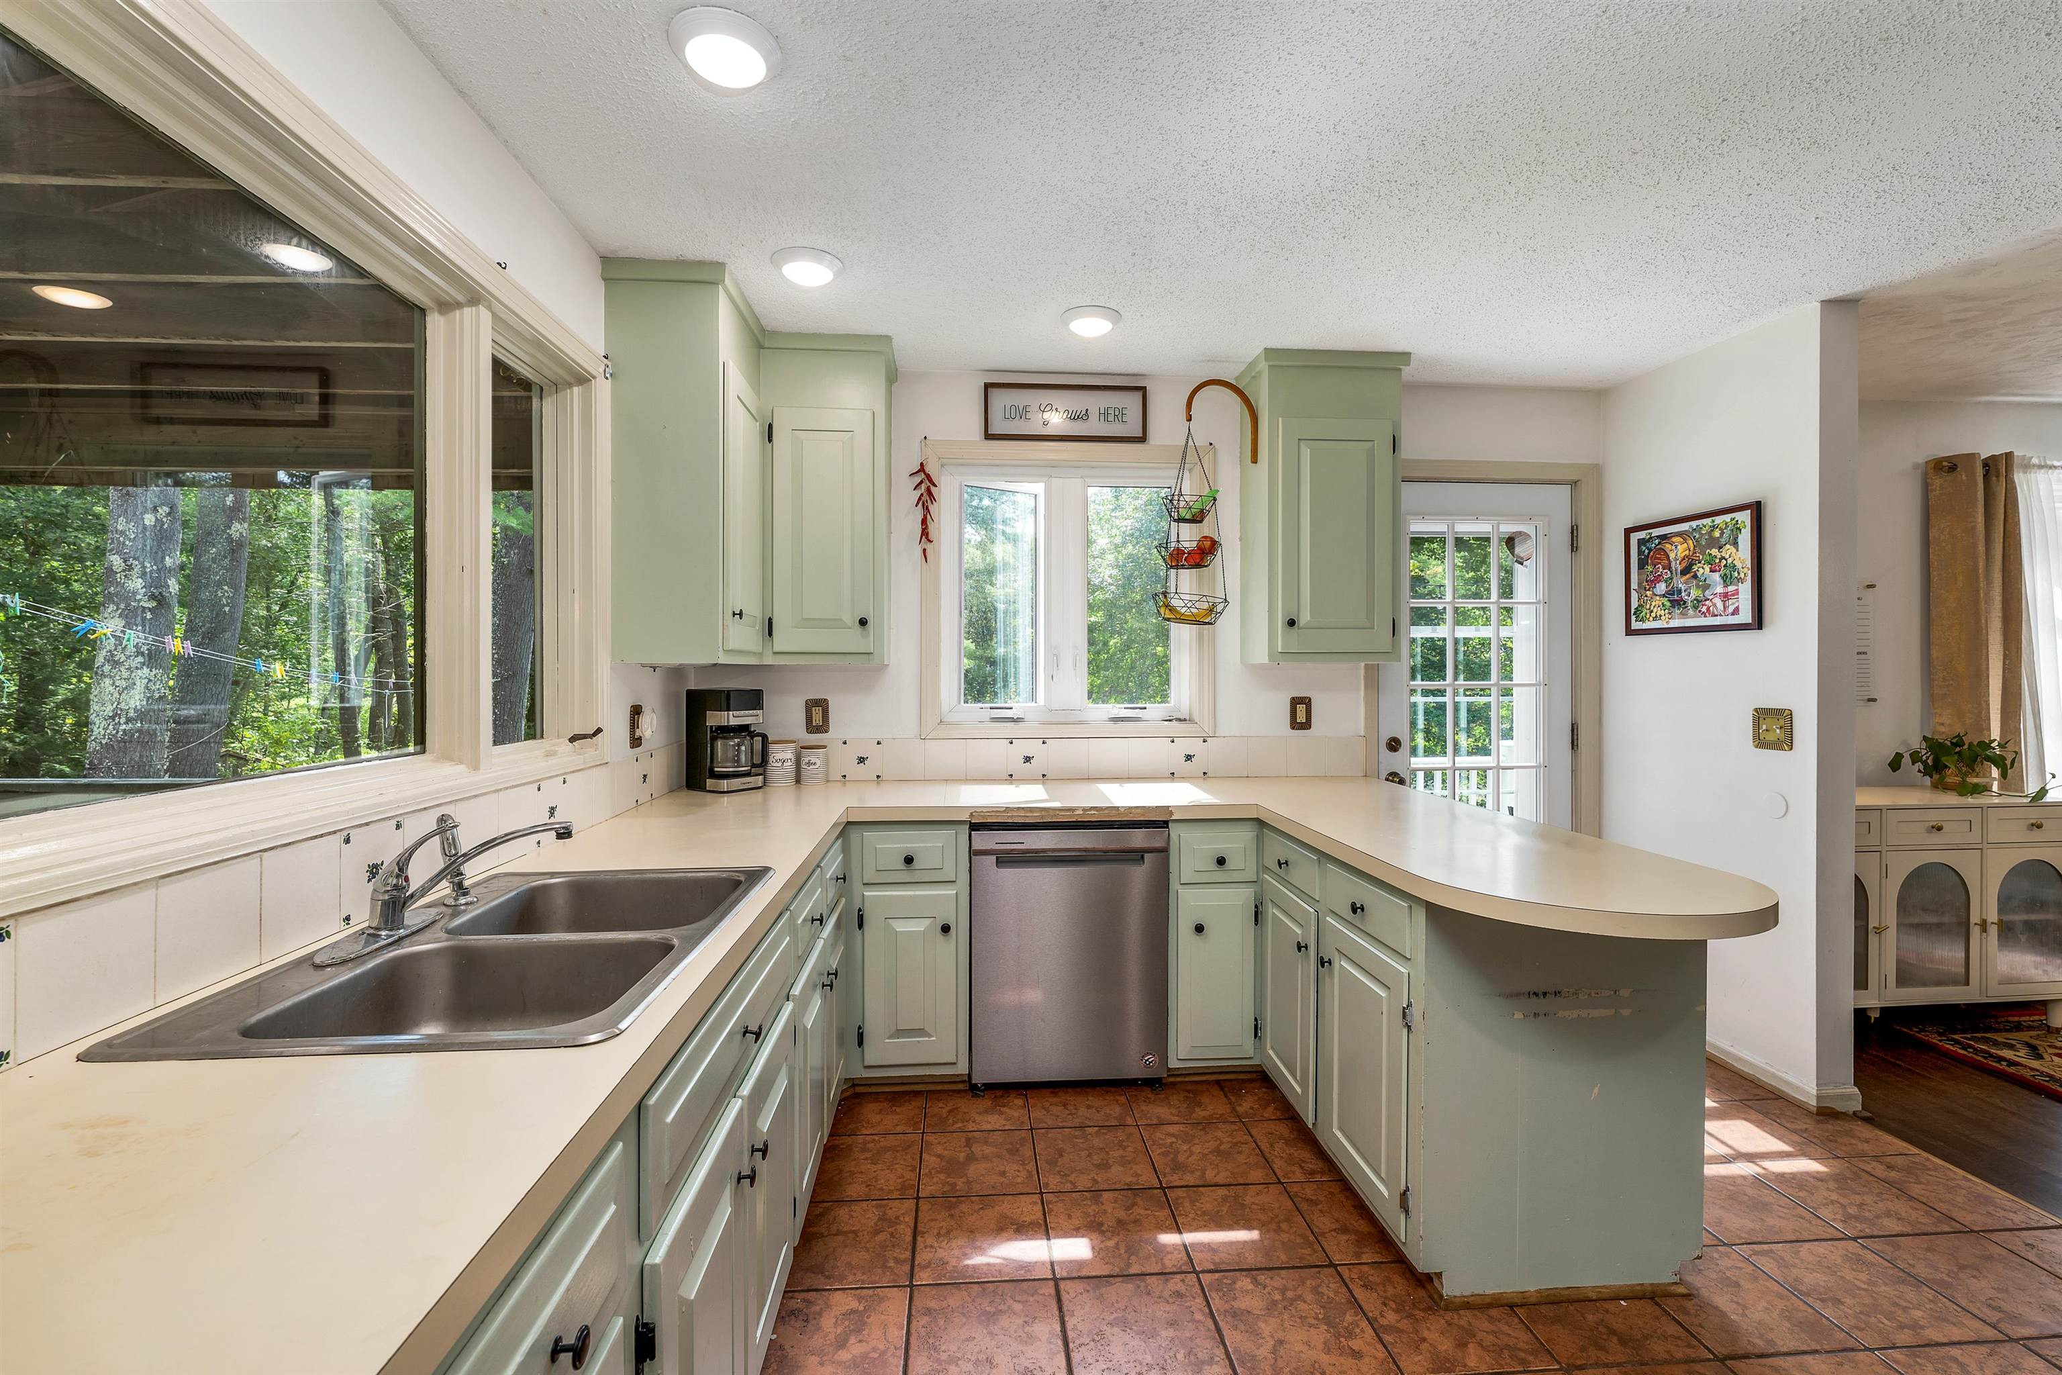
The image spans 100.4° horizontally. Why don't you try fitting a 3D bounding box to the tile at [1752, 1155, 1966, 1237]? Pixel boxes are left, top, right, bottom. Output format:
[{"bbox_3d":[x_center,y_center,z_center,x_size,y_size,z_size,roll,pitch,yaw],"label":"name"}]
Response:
[{"bbox_3d":[2.054,1.281,2.158,0.303,0.010,0.303,0,1,-4],"label":"tile"}]

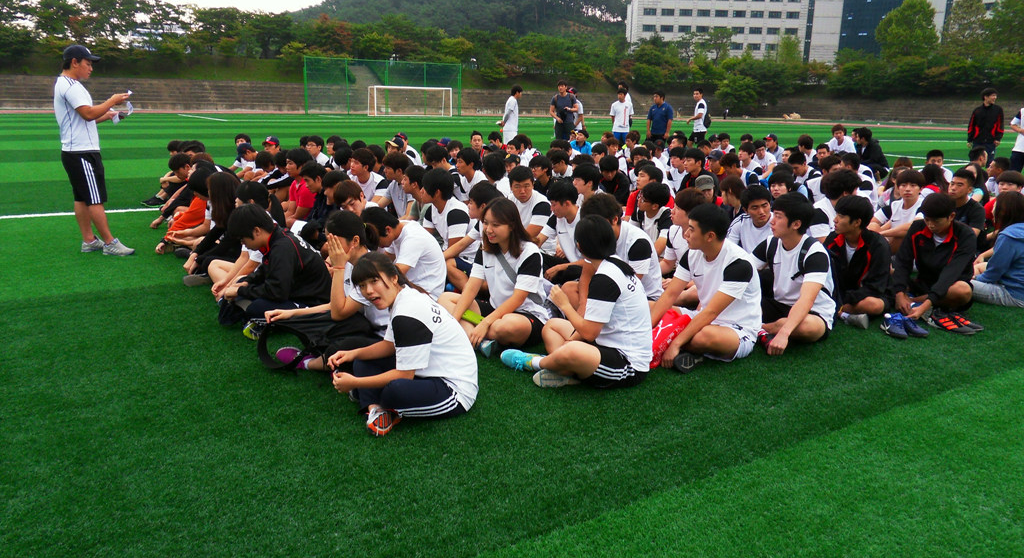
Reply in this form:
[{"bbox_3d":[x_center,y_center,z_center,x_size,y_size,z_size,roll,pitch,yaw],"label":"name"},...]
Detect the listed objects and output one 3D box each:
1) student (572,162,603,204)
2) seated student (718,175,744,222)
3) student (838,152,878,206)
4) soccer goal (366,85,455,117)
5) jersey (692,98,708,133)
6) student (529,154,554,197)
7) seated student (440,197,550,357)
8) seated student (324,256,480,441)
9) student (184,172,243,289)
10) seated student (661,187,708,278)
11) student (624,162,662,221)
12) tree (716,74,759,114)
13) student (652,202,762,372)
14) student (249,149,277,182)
[{"bbox_3d":[0.563,-0.587,6.190,0.680,0.850,0.560,-3,14,-16],"label":"student"},{"bbox_3d":[1.636,-0.396,5.629,0.660,0.840,0.550,-4,15,-21],"label":"seated student"},{"bbox_3d":[3.568,-0.938,7.802,0.660,0.897,0.580,2,14,6],"label":"student"},{"bbox_3d":[-9.240,-16.101,64.724,7.500,2.530,1.800,-7,16,-30],"label":"soccer goal"},{"bbox_3d":[4.056,-3.520,15.302,0.300,0.700,0.480,2,14,5],"label":"jersey"},{"bbox_3d":[0.196,-0.802,7.124,0.660,0.860,0.580,-6,15,-25],"label":"student"},{"bbox_3d":[-0.099,-0.072,4.362,0.640,0.870,0.650,12,18,39],"label":"seated student"},{"bbox_3d":[-0.489,0.220,3.211,0.650,0.750,0.620,2,14,6],"label":"seated student"},{"bbox_3d":[-2.167,-0.415,5.388,0.640,0.800,0.540,-1,14,-9],"label":"student"},{"bbox_3d":[1.113,-0.191,4.671,0.680,0.830,0.580,-9,17,-36],"label":"seated student"},{"bbox_3d":[1.150,-0.589,6.343,0.660,0.854,0.580,-7,16,-28],"label":"student"},{"bbox_3d":[28.267,-23.128,89.000,5.300,5.300,5.300,1,14,0],"label":"tree"},{"bbox_3d":[1.101,-0.030,4.254,0.720,0.880,0.660,-8,16,-31],"label":"student"},{"bbox_3d":[-2.717,-0.984,7.689,0.660,0.780,0.550,-3,15,-17],"label":"student"}]

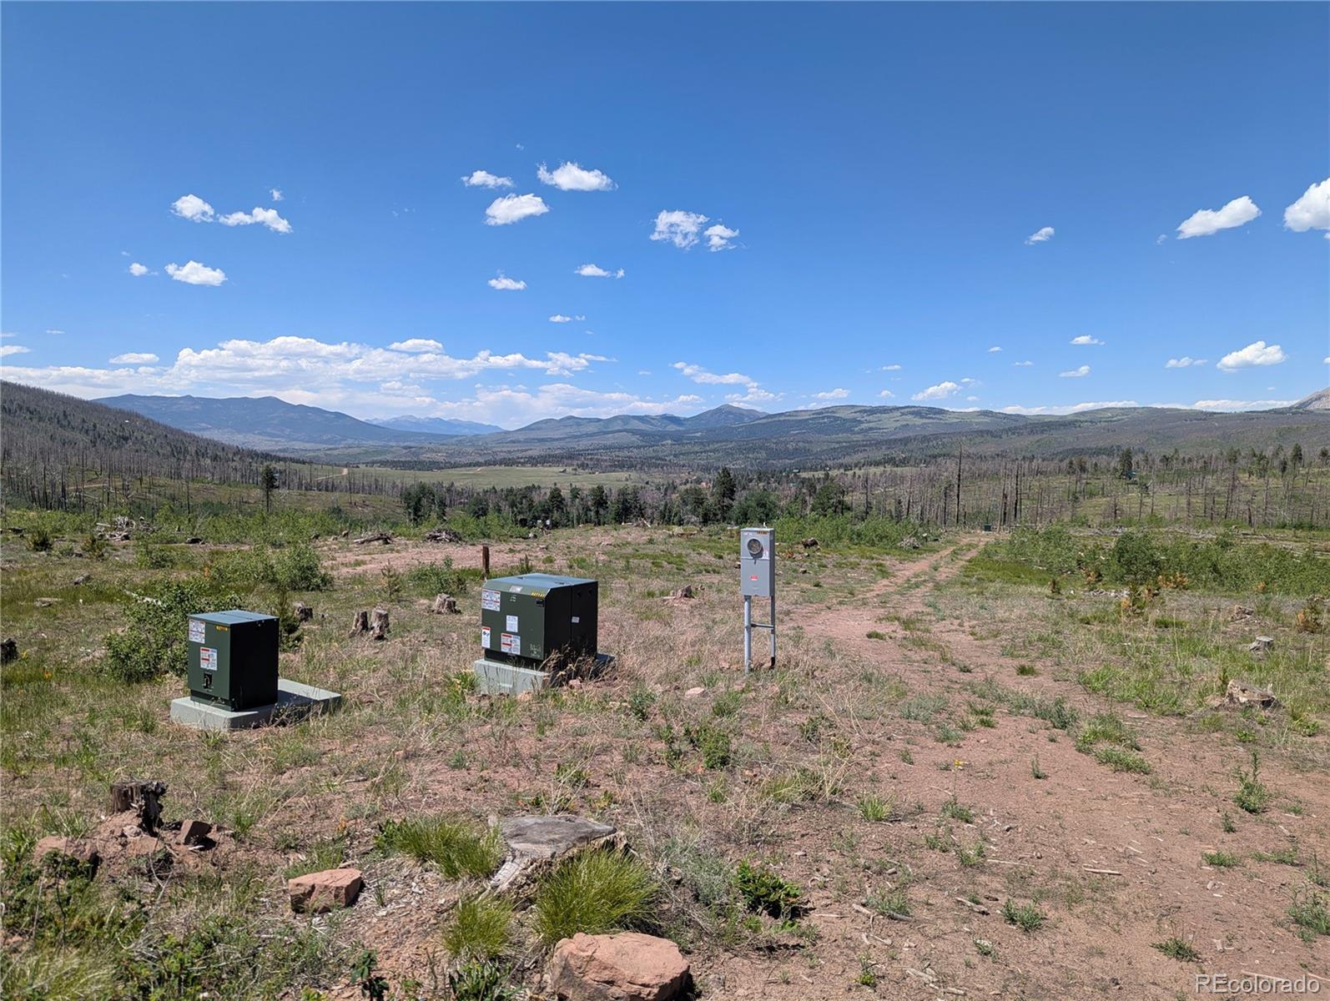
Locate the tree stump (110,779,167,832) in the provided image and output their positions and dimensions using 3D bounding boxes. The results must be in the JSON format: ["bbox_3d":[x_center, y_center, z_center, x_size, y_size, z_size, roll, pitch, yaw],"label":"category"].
[{"bbox_3d":[-2.870,1.663,5.030,0.290,0.230,0.260,-1,3,-30],"label":"tree stump"}]

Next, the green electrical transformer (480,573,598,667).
[{"bbox_3d":[-1.309,1.253,9.653,0.878,0.827,0.807,3,3,36],"label":"green electrical transformer"}]

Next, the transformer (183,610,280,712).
[{"bbox_3d":[-3.987,1.467,8.528,0.671,0.794,0.474,2,3,34],"label":"transformer"}]

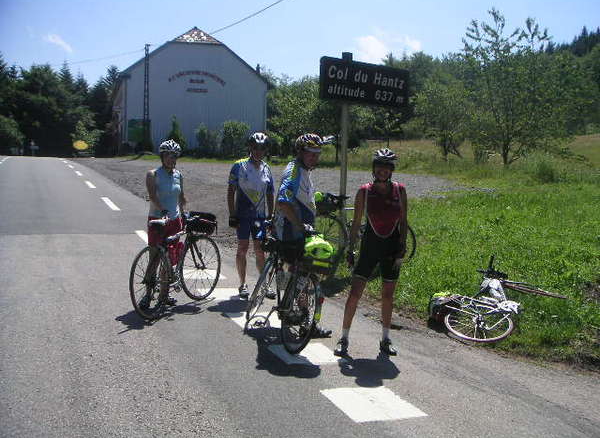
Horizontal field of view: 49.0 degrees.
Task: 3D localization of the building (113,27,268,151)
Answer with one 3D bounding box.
[{"bbox_3d":[-10.953,-11.682,63.176,12.300,10.800,14.000,-1,7,-20],"label":"building"}]

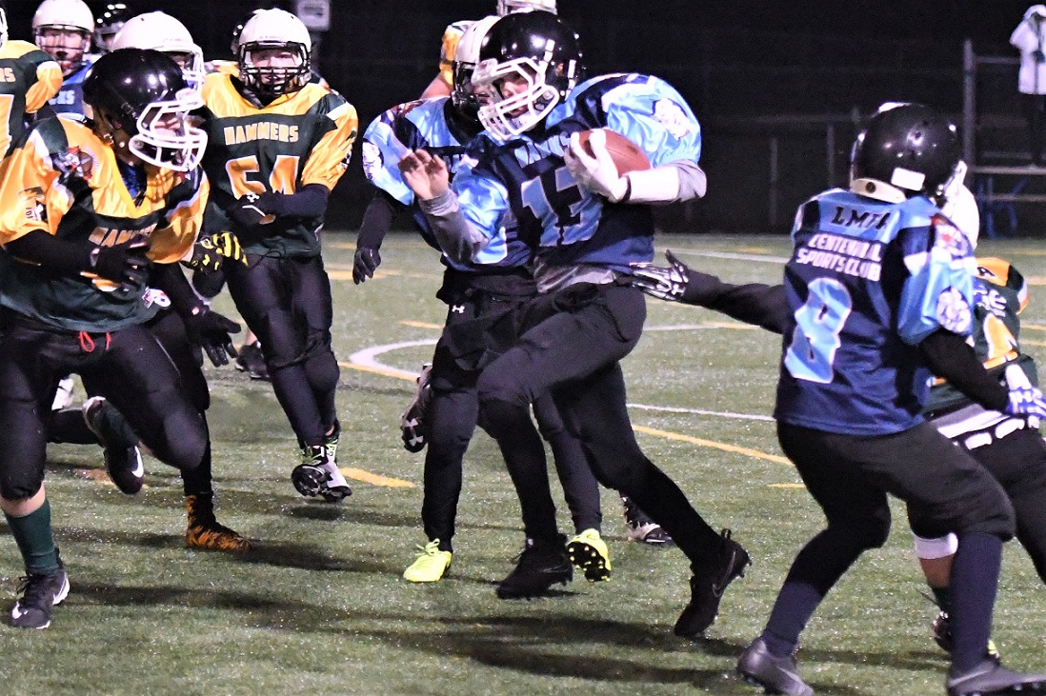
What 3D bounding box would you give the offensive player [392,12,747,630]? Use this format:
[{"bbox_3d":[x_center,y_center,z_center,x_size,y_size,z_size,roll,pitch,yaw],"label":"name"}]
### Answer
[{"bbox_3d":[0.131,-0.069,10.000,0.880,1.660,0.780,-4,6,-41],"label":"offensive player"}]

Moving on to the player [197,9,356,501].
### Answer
[{"bbox_3d":[-0.815,-0.306,12.400,0.600,1.650,0.520,1,5,7],"label":"player"}]

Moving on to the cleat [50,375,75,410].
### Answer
[{"bbox_3d":[-1.895,0.191,15.350,0.105,0.130,0.280,2,5,17],"label":"cleat"}]

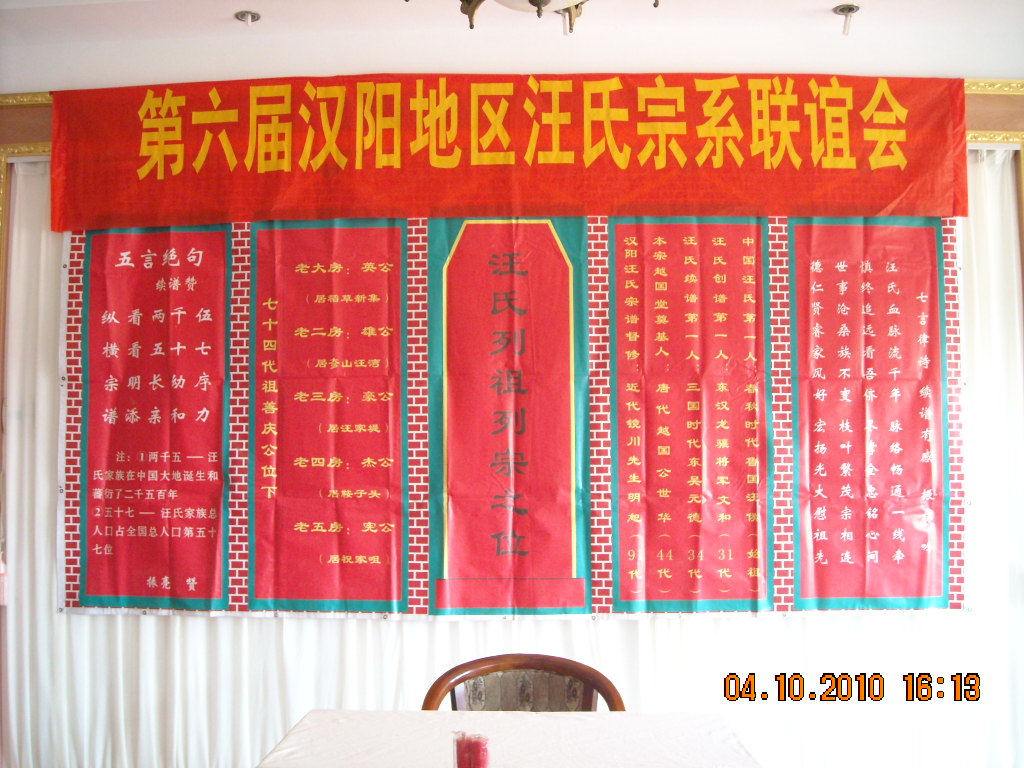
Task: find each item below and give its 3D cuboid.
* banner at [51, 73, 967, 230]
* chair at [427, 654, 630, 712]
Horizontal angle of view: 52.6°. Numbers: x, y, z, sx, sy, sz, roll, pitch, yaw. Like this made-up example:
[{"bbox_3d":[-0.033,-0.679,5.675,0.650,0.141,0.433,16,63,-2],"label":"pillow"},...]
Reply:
[{"bbox_3d":[-0.045,-1.094,4.850,4.290,0.700,0.050,0,-4,2],"label":"banner"},{"bbox_3d":[0.030,1.173,2.630,0.580,0.850,0.570,0,-4,0],"label":"chair"}]

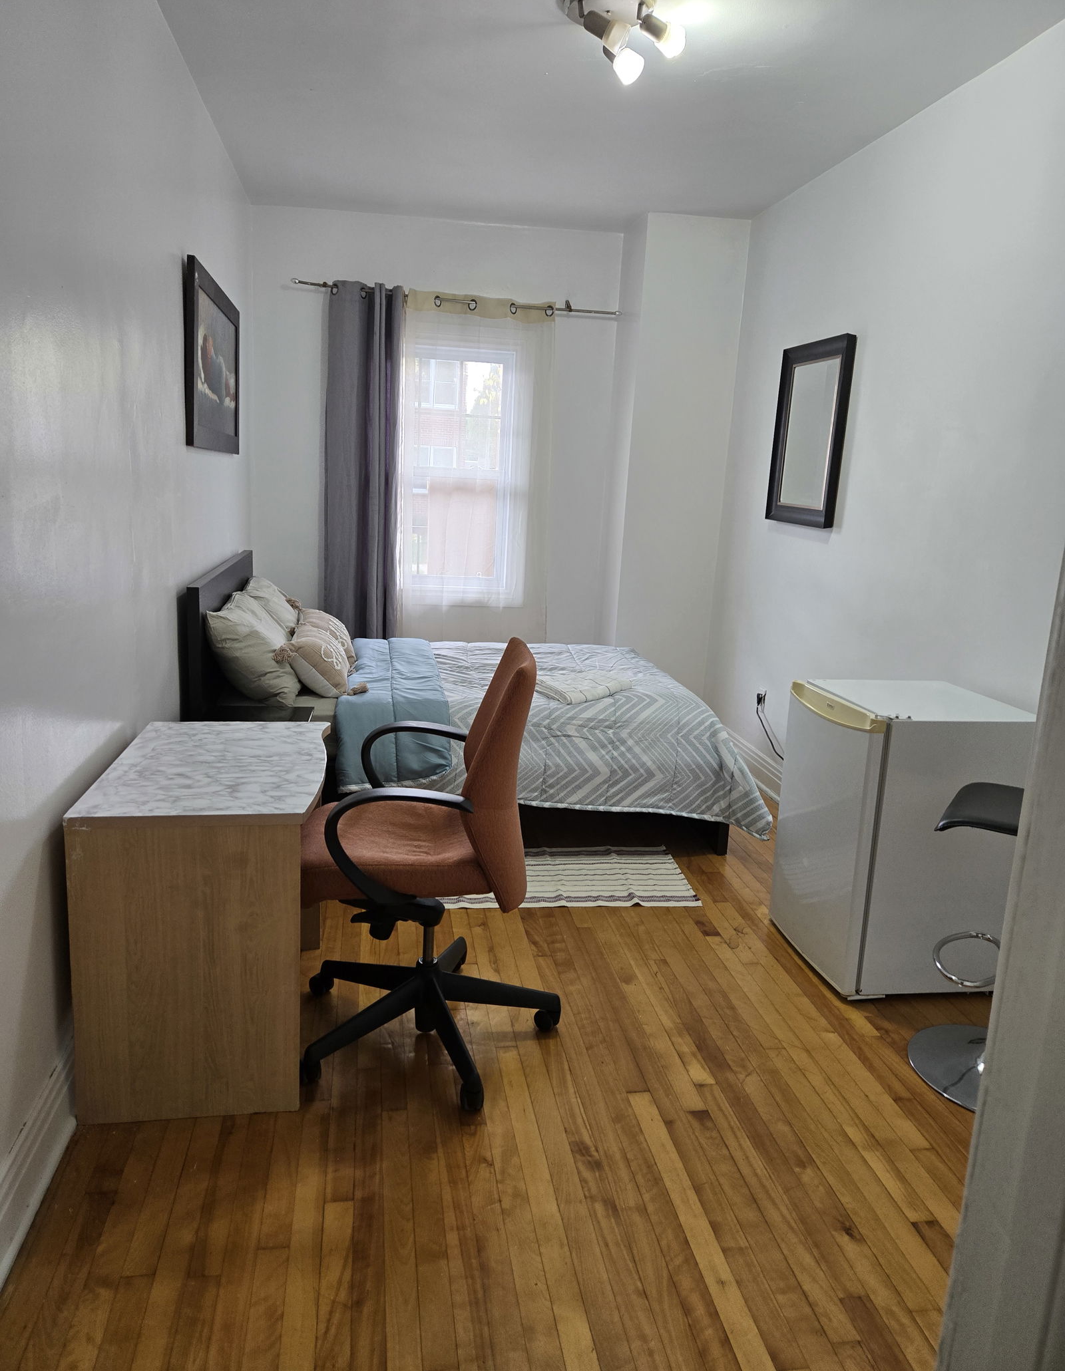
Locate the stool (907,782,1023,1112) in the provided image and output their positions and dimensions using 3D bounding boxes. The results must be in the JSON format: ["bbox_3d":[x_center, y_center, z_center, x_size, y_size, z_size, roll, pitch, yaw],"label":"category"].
[{"bbox_3d":[1.212,0.587,2.351,0.492,0.855,0.427,1,12,-10],"label":"stool"}]

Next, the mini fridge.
[{"bbox_3d":[1.161,0.456,2.999,0.573,0.838,0.547,1,12,-10],"label":"mini fridge"}]

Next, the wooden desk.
[{"bbox_3d":[-0.793,0.538,2.428,0.516,0.715,0.798,1,12,-10],"label":"wooden desk"}]

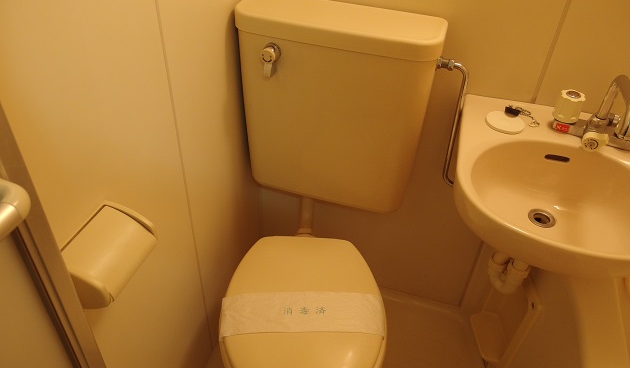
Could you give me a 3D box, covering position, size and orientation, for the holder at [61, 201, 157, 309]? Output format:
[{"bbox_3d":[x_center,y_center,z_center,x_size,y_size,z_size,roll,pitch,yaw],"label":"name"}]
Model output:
[{"bbox_3d":[-0.330,0.122,0.821,0.090,0.109,0.143,12,40,12],"label":"holder"}]

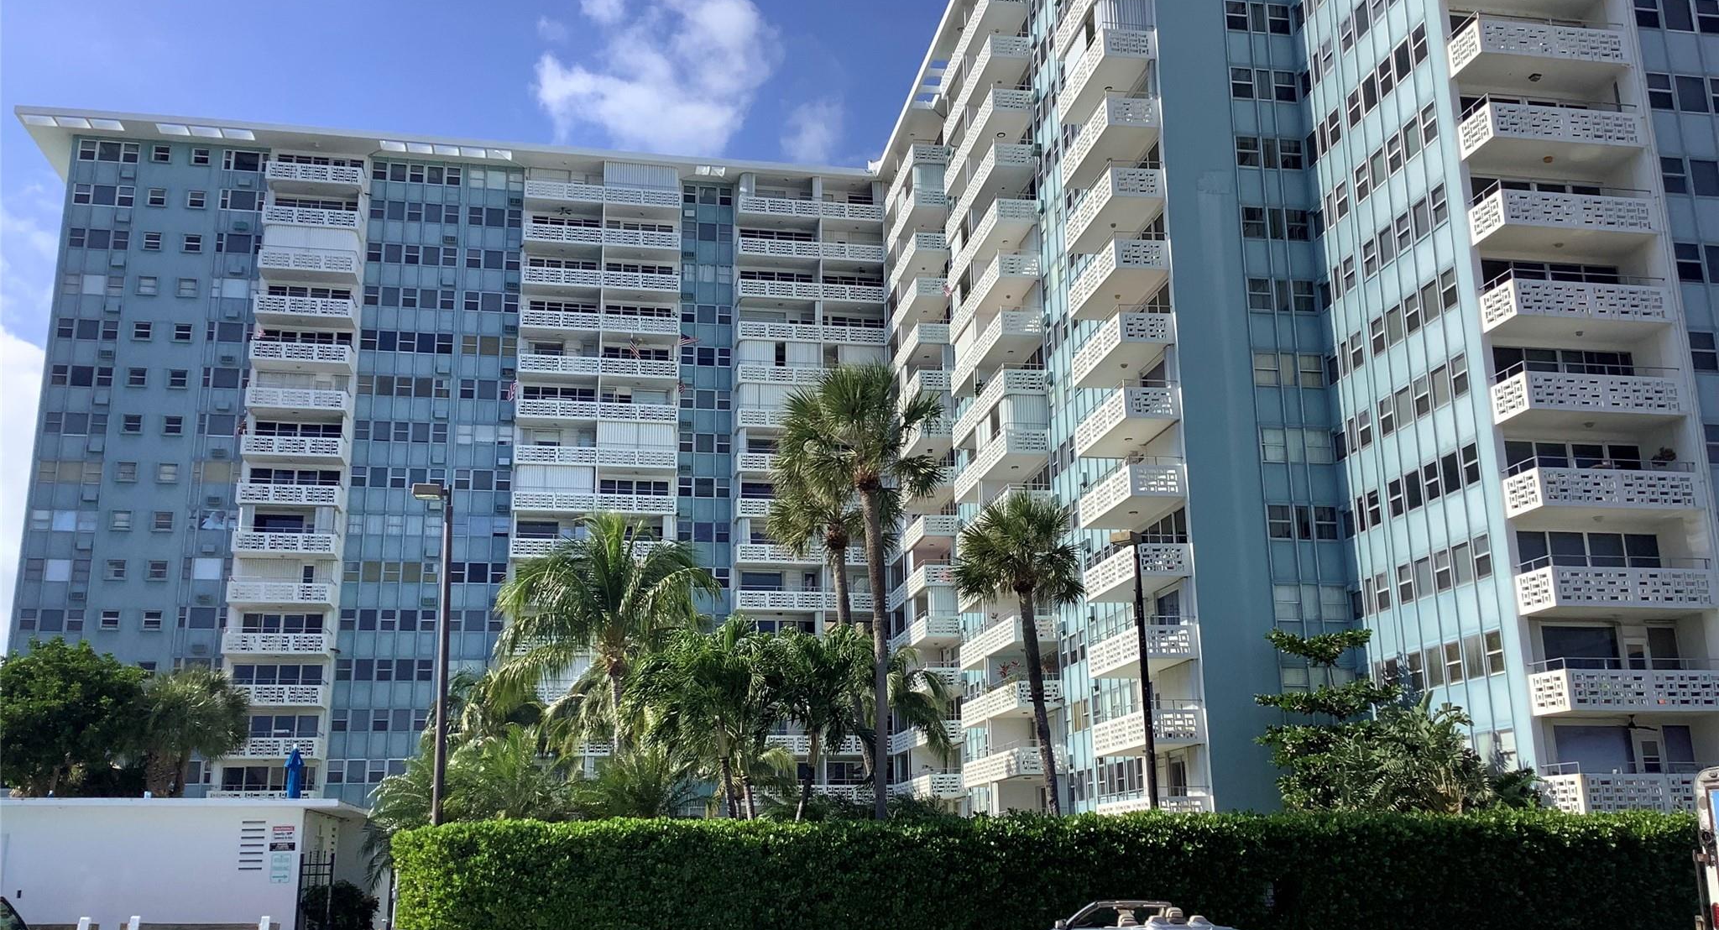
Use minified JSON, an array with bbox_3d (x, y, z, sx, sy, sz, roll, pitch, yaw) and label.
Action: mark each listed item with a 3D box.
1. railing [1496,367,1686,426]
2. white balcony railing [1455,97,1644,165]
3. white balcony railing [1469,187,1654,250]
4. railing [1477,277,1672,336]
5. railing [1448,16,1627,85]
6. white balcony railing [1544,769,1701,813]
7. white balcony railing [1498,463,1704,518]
[{"bbox_3d":[20.256,-1.752,42.755,4.758,1.057,1.572,2,-15,-10],"label":"railing"},{"bbox_3d":[19.973,-9.441,44.473,4.713,1.069,1.573,2,-15,-10],"label":"white balcony railing"},{"bbox_3d":[20.012,-6.871,43.786,4.713,1.069,1.573,2,-15,-10],"label":"white balcony railing"},{"bbox_3d":[20.051,-4.302,43.099,4.713,1.069,1.573,2,-15,-10],"label":"railing"},{"bbox_3d":[20.083,-12.108,45.518,4.758,1.057,1.572,2,-15,-10],"label":"railing"},{"bbox_3d":[20.246,8.545,39.663,4.713,1.069,1.573,2,-15,-10],"label":"white balcony railing"},{"bbox_3d":[20.129,0.837,41.725,4.713,1.069,1.573,2,-15,-10],"label":"white balcony railing"}]

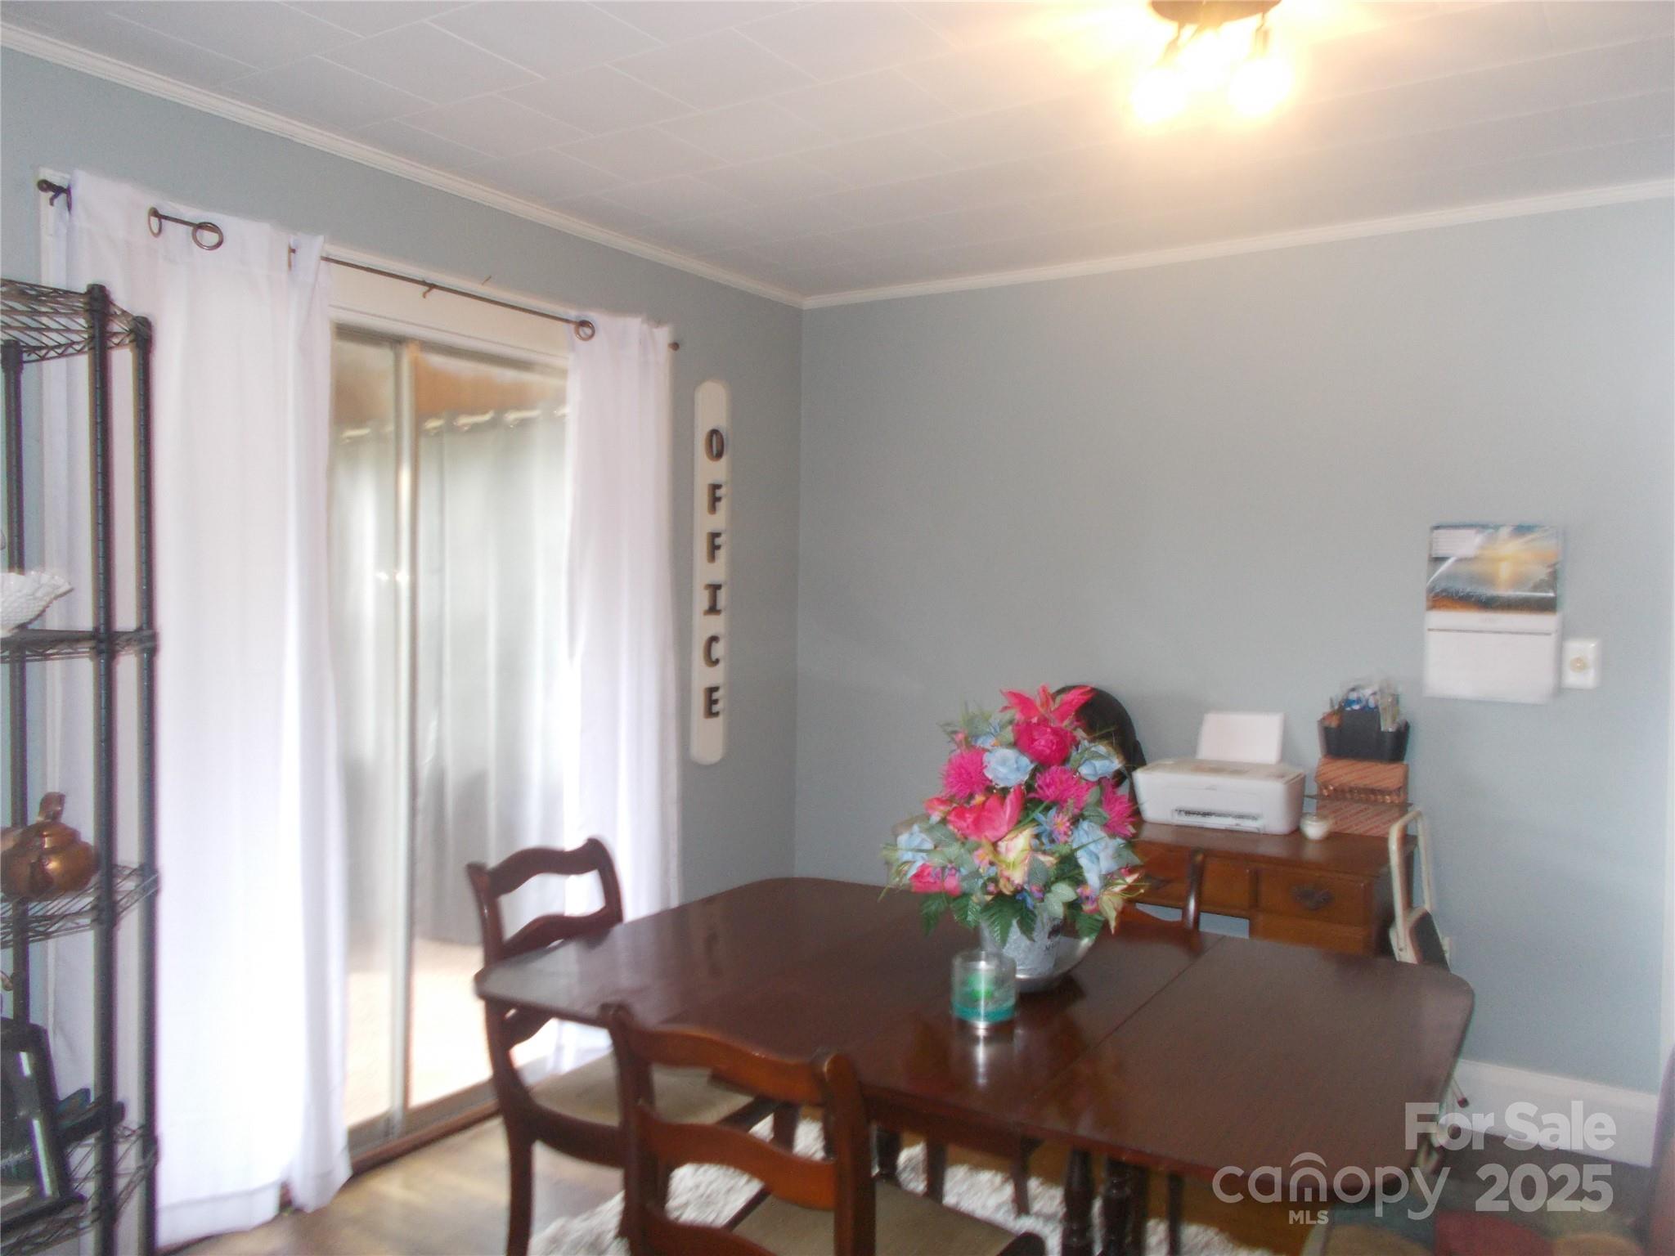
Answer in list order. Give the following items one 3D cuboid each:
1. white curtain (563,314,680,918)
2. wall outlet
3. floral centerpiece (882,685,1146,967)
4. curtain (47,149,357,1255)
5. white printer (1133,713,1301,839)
[{"bbox_3d":[-0.614,0.177,3.568,0.110,2.100,0.470,2,3,31],"label":"white curtain"},{"bbox_3d":[1.911,0.093,3.234,0.077,0.121,0.015,2,3,31],"label":"wall outlet"},{"bbox_3d":[0.329,0.371,2.290,0.460,0.530,0.440,1,2,0],"label":"floral centerpiece"},{"bbox_3d":[-1.241,0.215,2.541,0.110,2.100,0.570,2,3,31],"label":"curtain"},{"bbox_3d":[1.099,0.394,3.579,0.430,0.300,0.300,2,3,31],"label":"white printer"}]

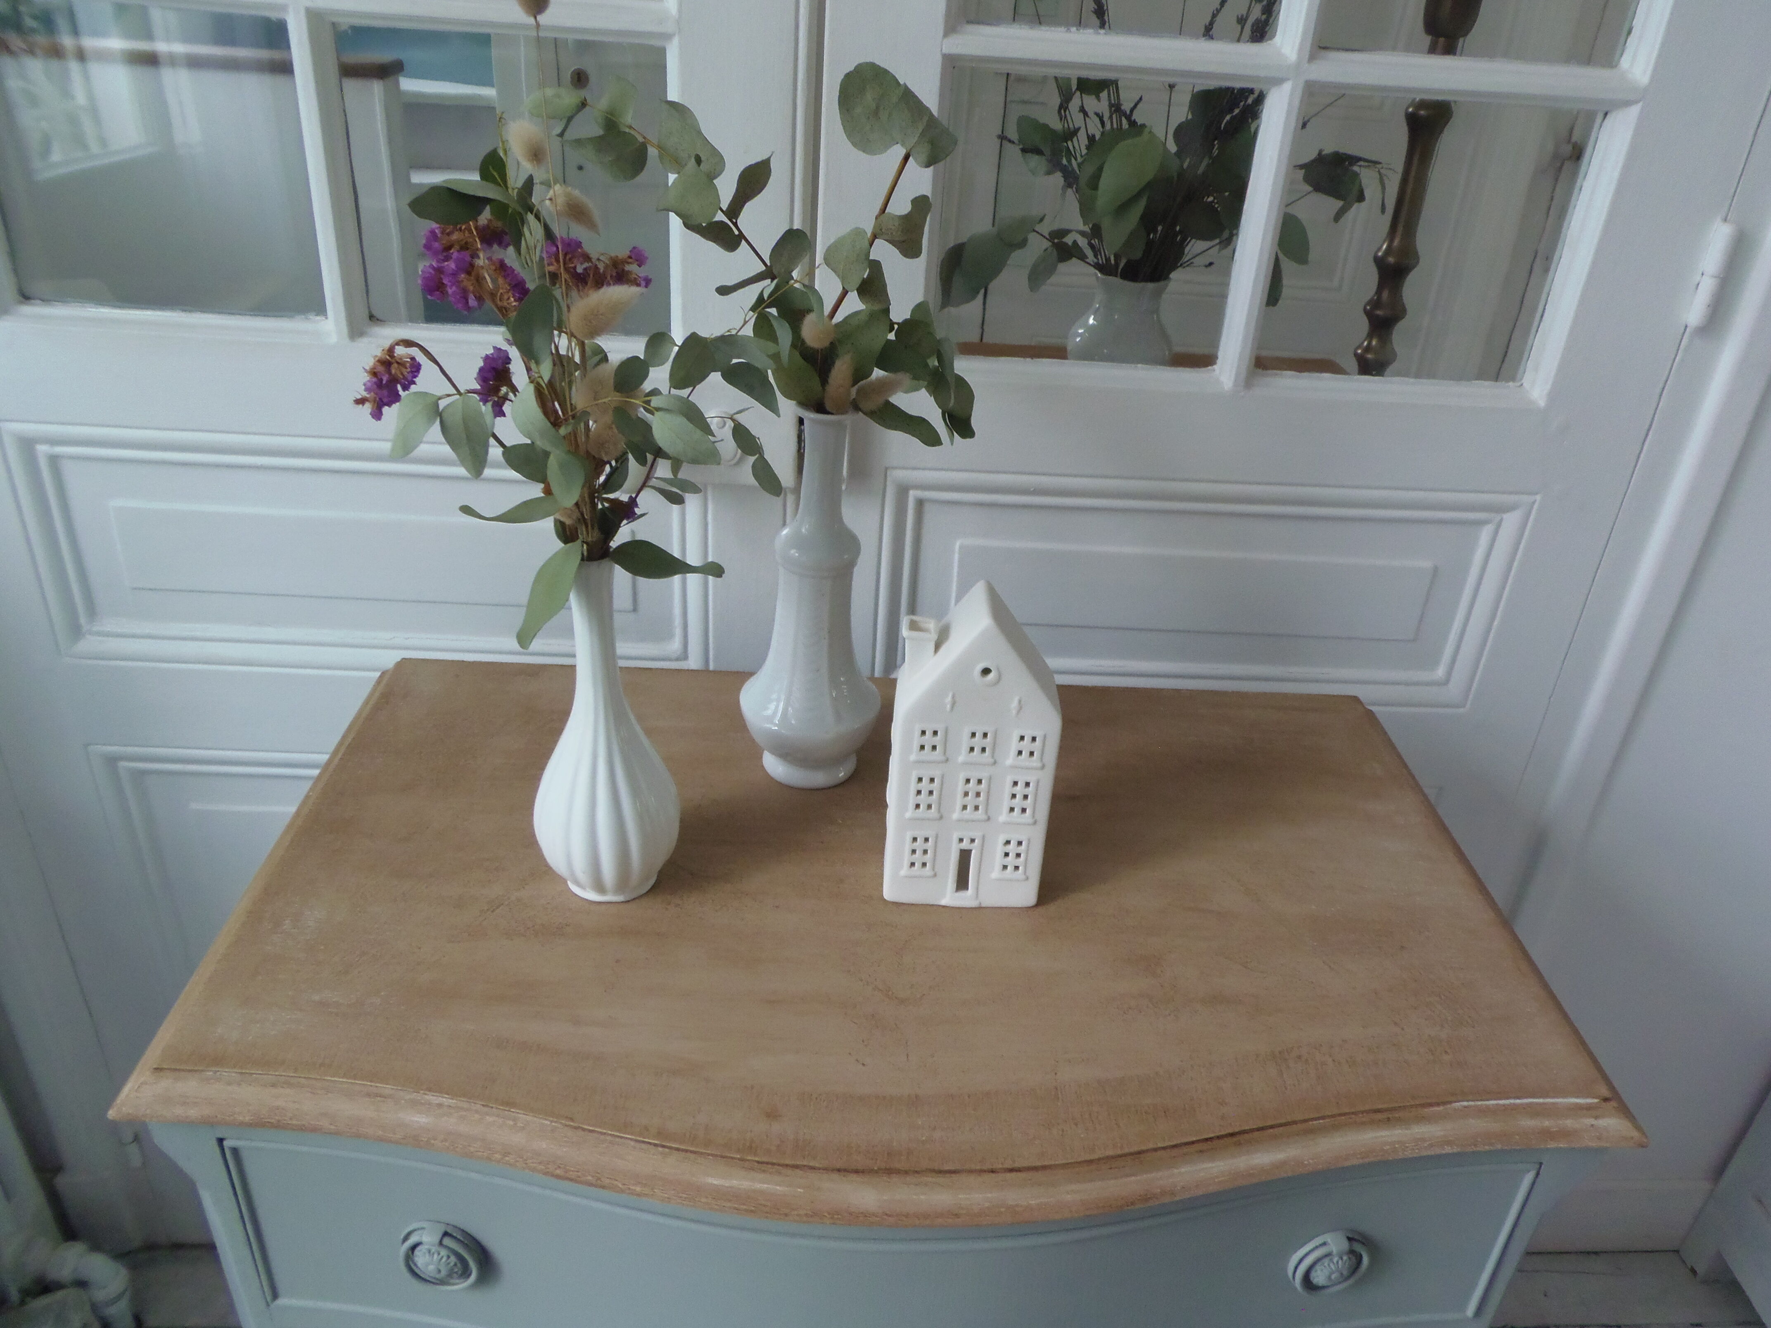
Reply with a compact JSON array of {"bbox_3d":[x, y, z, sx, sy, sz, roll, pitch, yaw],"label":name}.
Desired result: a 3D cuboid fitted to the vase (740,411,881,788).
[{"bbox_3d":[-0.048,-0.045,0.846,0.101,0.272,0.101,2,30,-3],"label":"vase"}]

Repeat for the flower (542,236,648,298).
[{"bbox_3d":[-0.145,-0.198,0.612,0.053,0.030,0.036,2,30,-3],"label":"flower"}]

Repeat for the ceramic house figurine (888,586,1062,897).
[{"bbox_3d":[0.054,0.050,0.758,0.099,0.207,0.056,2,30,-3],"label":"ceramic house figurine"}]

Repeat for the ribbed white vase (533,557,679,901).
[{"bbox_3d":[-0.169,0.036,0.735,0.089,0.225,0.089,2,30,-3],"label":"ribbed white vase"}]

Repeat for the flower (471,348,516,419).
[{"bbox_3d":[-0.201,-0.144,0.629,0.023,0.035,0.024,2,30,-3],"label":"flower"}]

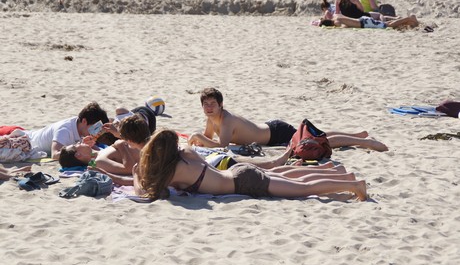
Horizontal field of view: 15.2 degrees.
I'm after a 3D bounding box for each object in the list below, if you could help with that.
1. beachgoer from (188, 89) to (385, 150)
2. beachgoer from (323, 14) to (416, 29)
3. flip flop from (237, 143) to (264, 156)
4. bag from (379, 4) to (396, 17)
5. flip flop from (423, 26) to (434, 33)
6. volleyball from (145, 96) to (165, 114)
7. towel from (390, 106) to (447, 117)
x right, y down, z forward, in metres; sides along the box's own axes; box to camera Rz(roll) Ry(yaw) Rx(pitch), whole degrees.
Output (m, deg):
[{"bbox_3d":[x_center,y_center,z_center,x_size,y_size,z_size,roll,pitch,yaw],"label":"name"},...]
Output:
[{"bbox_3d":[0.531,-0.133,15.900,1.850,0.530,0.580,0,8,0],"label":"beachgoer"},{"bbox_3d":[2.519,-2.022,31.100,1.760,0.250,0.500,0,8,0],"label":"beachgoer"},{"bbox_3d":[0.183,0.161,15.365,0.260,0.090,0.130,2,8,11],"label":"flip flop"},{"bbox_3d":[3.000,-2.279,32.800,0.330,0.290,0.220,-2,8,-11],"label":"bag"},{"bbox_3d":[3.450,-1.779,29.886,0.250,0.080,0.110,4,9,30],"label":"flip flop"},{"bbox_3d":[-0.792,-0.283,18.400,0.210,0.210,0.210,0,8,0],"label":"volleyball"},{"bbox_3d":[1.990,-0.212,18.228,0.660,0.060,0.600,0,8,0],"label":"towel"}]

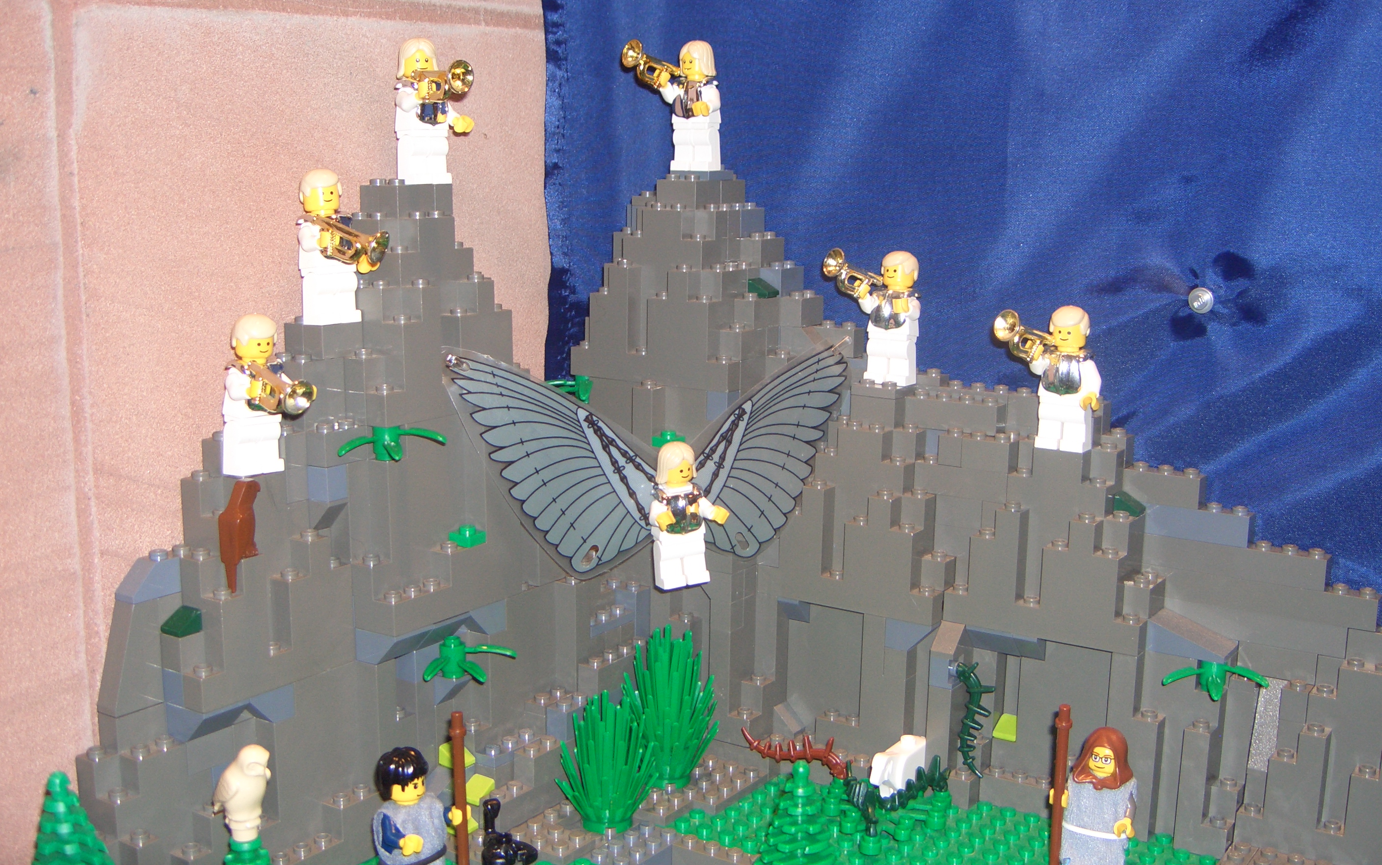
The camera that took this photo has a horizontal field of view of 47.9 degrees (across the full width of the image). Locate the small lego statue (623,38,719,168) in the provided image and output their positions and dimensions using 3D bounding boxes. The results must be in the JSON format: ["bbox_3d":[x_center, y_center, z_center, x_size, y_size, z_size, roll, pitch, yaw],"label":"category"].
[{"bbox_3d":[-0.004,-0.110,0.522,0.023,0.043,0.035,8,13,33],"label":"small lego statue"}]

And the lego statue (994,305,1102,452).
[{"bbox_3d":[0.106,-0.015,0.459,0.025,0.043,0.033,8,13,33],"label":"lego statue"}]

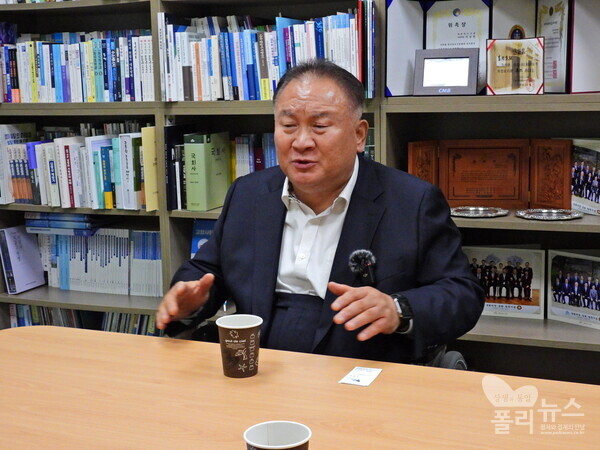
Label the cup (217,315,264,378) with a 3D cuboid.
[{"bbox_3d":[-0.103,0.213,1.507,0.081,0.092,0.081,-1,10,0],"label":"cup"}]

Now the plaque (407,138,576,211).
[{"bbox_3d":[0.628,-0.169,2.905,0.530,0.238,0.100,0,10,8],"label":"plaque"}]

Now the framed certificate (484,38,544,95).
[{"bbox_3d":[0.672,-0.489,2.684,0.176,0.172,0.035,3,11,25],"label":"framed certificate"}]

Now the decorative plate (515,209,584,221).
[{"bbox_3d":[0.791,-0.032,2.743,0.208,0.018,0.208,2,10,18],"label":"decorative plate"}]

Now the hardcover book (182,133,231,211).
[{"bbox_3d":[-0.322,-0.193,3.079,0.081,0.264,0.180,3,11,25],"label":"hardcover book"}]

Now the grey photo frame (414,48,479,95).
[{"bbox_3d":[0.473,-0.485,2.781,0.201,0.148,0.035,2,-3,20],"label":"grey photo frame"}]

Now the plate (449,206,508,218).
[{"bbox_3d":[0.573,-0.040,2.815,0.208,0.018,0.208,2,10,18],"label":"plate"}]

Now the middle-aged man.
[{"bbox_3d":[0.076,0.310,1.731,0.583,1.260,0.700,3,10,22],"label":"middle-aged man"}]

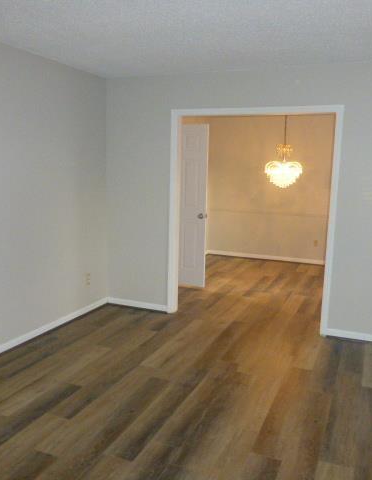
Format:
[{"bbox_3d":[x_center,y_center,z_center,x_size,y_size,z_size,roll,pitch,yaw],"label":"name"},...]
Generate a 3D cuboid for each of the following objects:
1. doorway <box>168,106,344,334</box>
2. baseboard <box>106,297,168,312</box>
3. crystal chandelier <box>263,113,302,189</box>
[{"bbox_3d":[0.612,-0.201,4.362,1.644,2.109,0.140,5,9,22],"label":"doorway"},{"bbox_3d":[-0.546,0.711,4.910,0.766,0.083,0.020,5,9,22],"label":"baseboard"},{"bbox_3d":[1.300,-1.205,5.796,0.490,1.060,0.490,5,9,22],"label":"crystal chandelier"}]

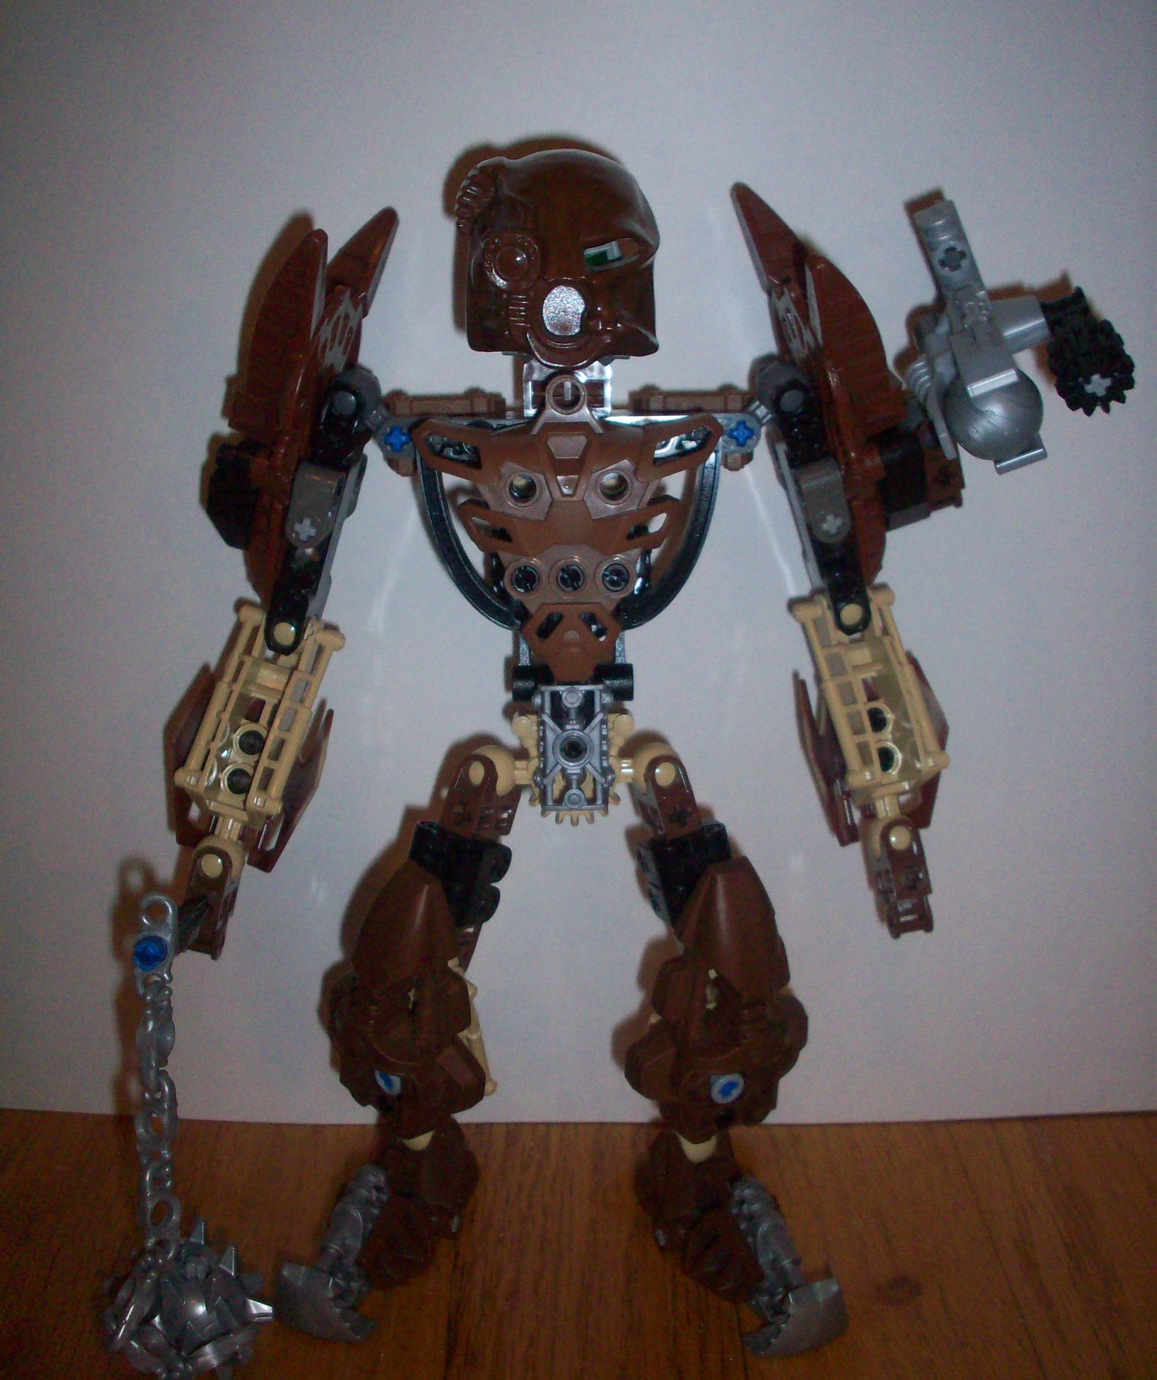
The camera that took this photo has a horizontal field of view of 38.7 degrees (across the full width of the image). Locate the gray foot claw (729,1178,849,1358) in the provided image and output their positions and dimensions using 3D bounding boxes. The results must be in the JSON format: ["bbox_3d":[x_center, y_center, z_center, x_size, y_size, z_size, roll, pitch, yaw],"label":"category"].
[{"bbox_3d":[0.043,0.122,0.344,0.019,0.025,0.031,-11,24,-25],"label":"gray foot claw"}]

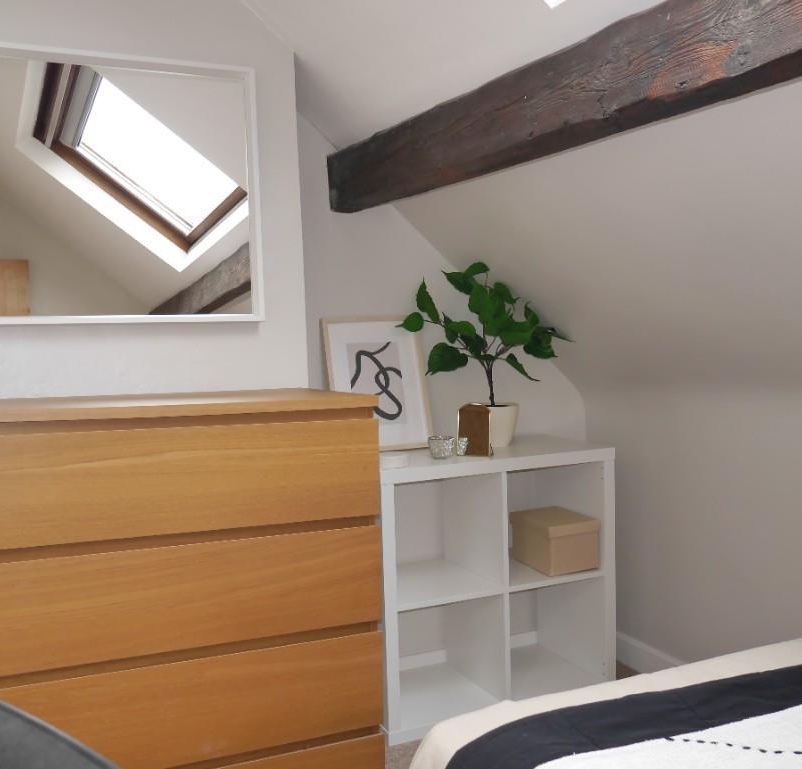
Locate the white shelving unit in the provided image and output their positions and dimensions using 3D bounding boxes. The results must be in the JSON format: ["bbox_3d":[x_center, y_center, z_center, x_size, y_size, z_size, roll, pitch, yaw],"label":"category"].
[{"bbox_3d":[0.229,0.584,2.925,0.768,0.768,0.388,-4,5,-24],"label":"white shelving unit"}]

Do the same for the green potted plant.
[{"bbox_3d":[0.274,-0.090,2.934,0.550,0.572,0.420,-4,5,-24],"label":"green potted plant"}]

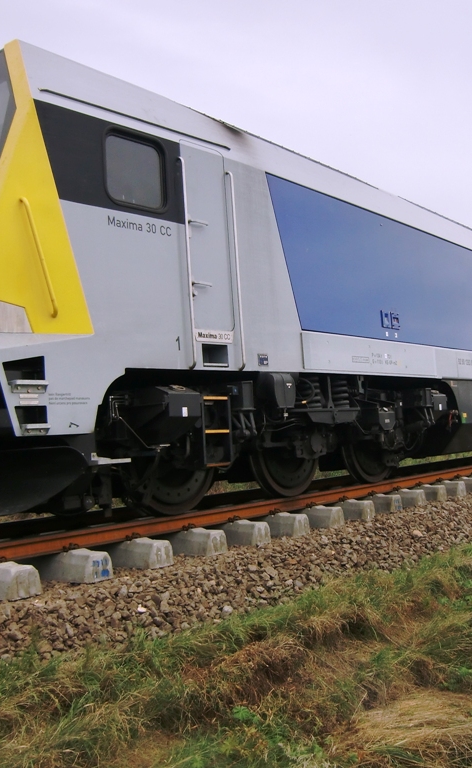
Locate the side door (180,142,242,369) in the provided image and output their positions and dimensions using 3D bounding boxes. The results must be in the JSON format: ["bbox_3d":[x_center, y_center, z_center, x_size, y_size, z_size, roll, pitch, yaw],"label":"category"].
[{"bbox_3d":[-0.223,-1.231,6.918,0.100,2.150,0.670,-7,-6,40],"label":"side door"}]

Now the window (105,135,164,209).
[{"bbox_3d":[-0.891,-1.905,6.331,0.560,0.600,0.080,0,-6,-44],"label":"window"}]

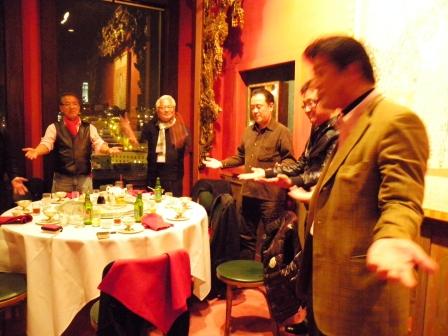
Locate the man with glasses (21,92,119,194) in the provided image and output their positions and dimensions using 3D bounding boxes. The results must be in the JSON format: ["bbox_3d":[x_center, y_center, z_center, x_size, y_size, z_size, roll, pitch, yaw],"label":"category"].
[{"bbox_3d":[-1.436,0.161,3.444,0.820,1.733,0.480,-1,7,-21],"label":"man with glasses"}]

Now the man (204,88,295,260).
[{"bbox_3d":[0.188,0.283,2.724,0.500,1.742,0.620,-4,9,-42],"label":"man"}]

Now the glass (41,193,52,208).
[{"bbox_3d":[-1.488,0.267,3.048,0.074,0.108,0.074,2,6,0],"label":"glass"}]

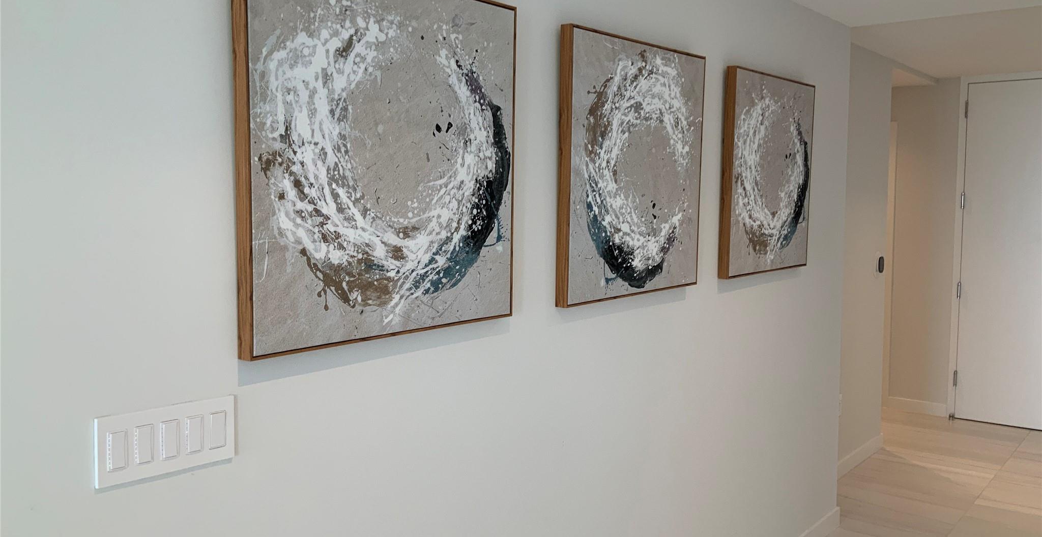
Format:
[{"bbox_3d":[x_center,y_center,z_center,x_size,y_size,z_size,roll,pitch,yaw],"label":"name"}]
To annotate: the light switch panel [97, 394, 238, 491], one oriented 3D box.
[{"bbox_3d":[-0.611,0.297,1.518,0.011,0.118,0.254,5,7,38],"label":"light switch panel"}]

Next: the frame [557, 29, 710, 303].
[{"bbox_3d":[0.354,-0.296,2.647,0.040,0.760,0.760,5,7,38],"label":"frame"}]

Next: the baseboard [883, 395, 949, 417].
[{"bbox_3d":[3.038,1.066,6.715,0.435,0.096,0.016,5,7,38],"label":"baseboard"}]

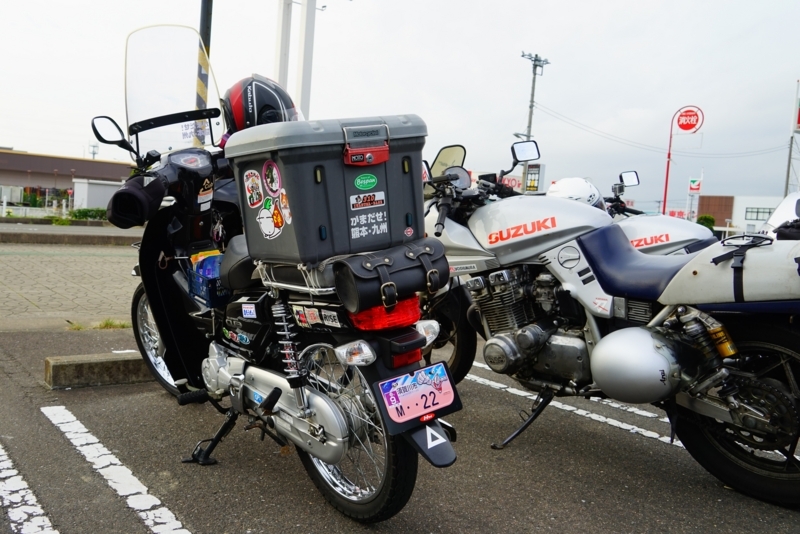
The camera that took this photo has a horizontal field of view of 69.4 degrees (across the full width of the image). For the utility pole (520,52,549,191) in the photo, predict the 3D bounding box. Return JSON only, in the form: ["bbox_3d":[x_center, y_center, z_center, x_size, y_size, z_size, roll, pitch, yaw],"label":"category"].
[{"bbox_3d":[7.459,-6.541,33.863,2.000,11.610,0.600,3,4,-26],"label":"utility pole"}]

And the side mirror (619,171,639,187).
[{"bbox_3d":[1.473,-0.568,3.720,0.140,0.100,0.050,-7,12,-25],"label":"side mirror"}]

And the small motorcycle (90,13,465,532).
[{"bbox_3d":[-0.580,-0.082,1.940,0.740,1.510,1.880,-6,10,-42],"label":"small motorcycle"}]

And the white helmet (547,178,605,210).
[{"bbox_3d":[0.962,-0.352,3.150,0.330,0.260,0.260,5,4,15],"label":"white helmet"}]

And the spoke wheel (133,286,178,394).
[{"bbox_3d":[-0.981,0.323,2.531,0.560,0.560,0.080,7,22,32],"label":"spoke wheel"}]

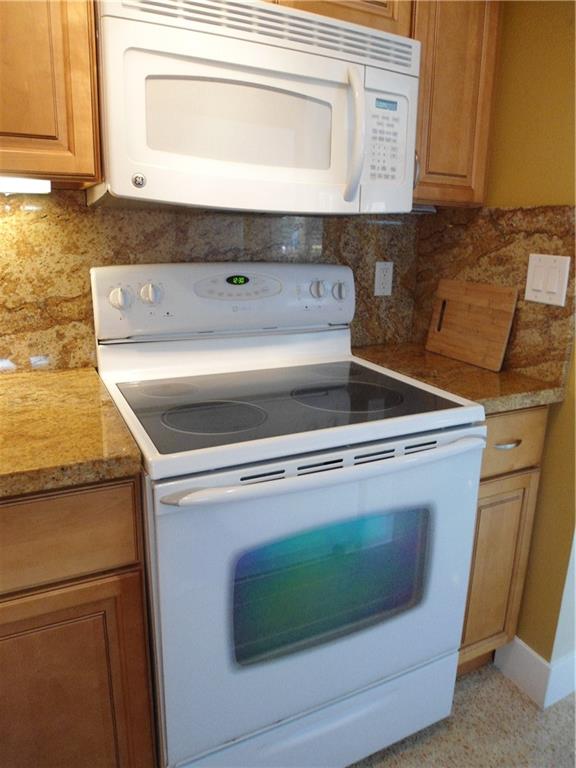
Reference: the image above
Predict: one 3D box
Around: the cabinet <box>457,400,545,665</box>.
[{"bbox_3d":[0.418,0.399,1.786,0.260,0.880,0.602,-7,19,-24],"label":"cabinet"}]

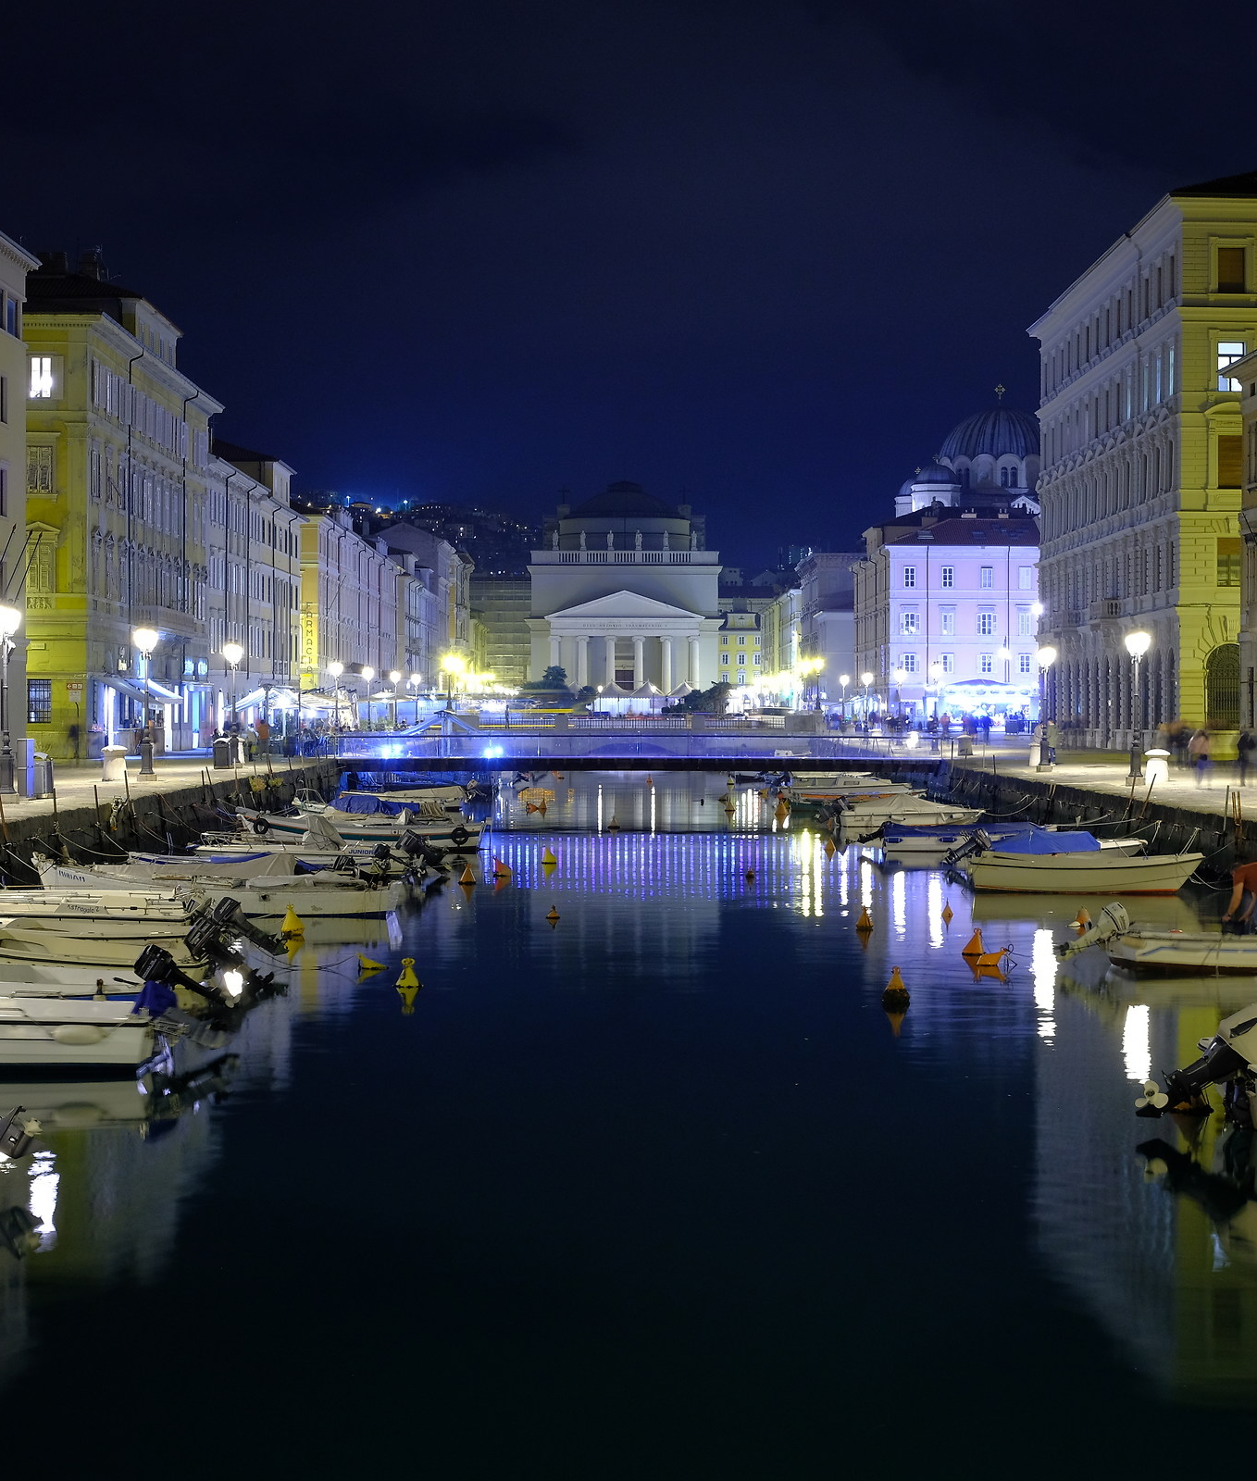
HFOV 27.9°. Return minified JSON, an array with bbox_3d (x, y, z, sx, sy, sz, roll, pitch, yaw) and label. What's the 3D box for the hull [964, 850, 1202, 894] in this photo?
[{"bbox_3d":[10.091,2.885,56.042,5.300,0.920,2.000,0,1,0],"label":"hull"}]

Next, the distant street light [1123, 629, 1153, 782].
[{"bbox_3d":[15.705,-1.081,78.000,0.950,4.950,0.900,0,0,0],"label":"distant street light"}]

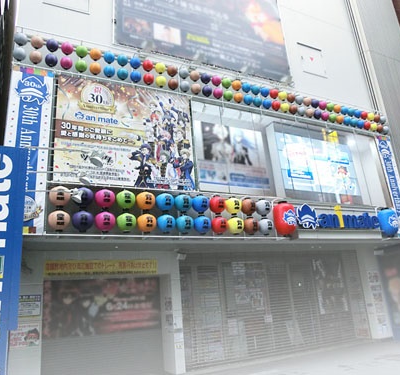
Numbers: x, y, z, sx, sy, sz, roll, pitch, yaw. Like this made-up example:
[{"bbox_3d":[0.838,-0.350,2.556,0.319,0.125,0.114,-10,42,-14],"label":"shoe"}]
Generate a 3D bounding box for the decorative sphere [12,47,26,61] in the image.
[{"bbox_3d":[-4.066,-2.996,8.136,0.280,0.295,0.280,5,-20,-26],"label":"decorative sphere"}]

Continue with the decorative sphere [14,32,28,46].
[{"bbox_3d":[-3.611,-2.979,7.284,0.255,0.260,0.255,4,-19,-26],"label":"decorative sphere"}]

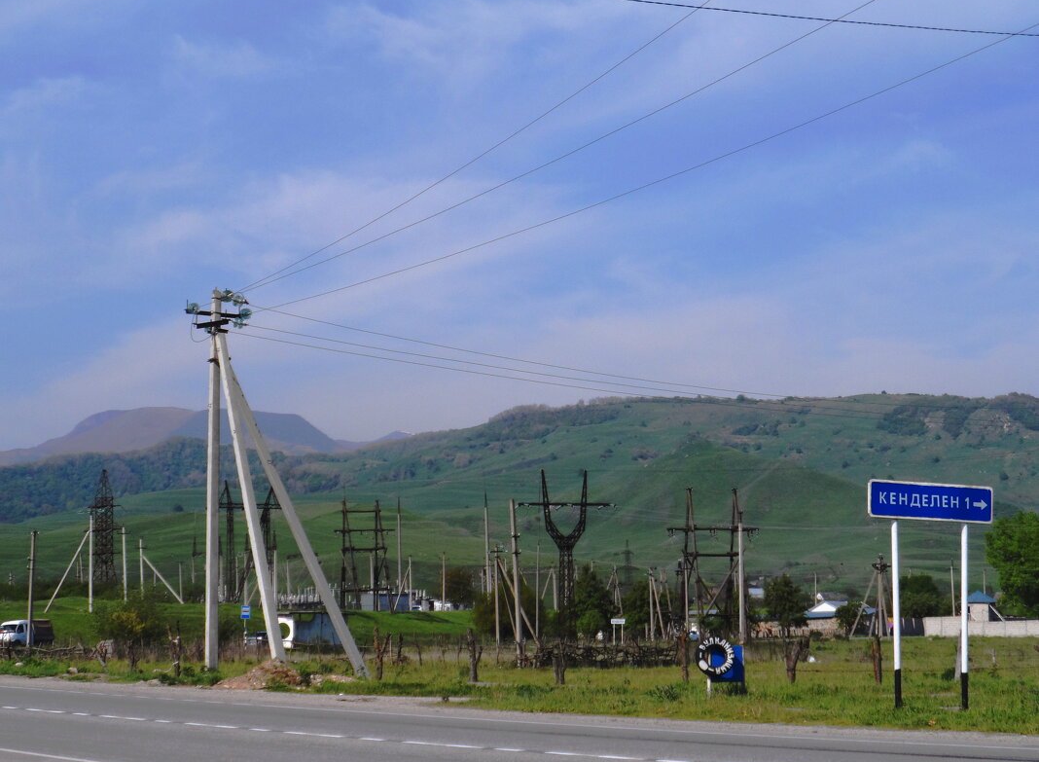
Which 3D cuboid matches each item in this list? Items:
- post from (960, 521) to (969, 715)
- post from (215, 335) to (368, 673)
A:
[{"bbox_3d":[5.999,3.134,35.600,0.078,2.600,0.078,0,-5,0],"label":"post"},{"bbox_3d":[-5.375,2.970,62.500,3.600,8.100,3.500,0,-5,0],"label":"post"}]

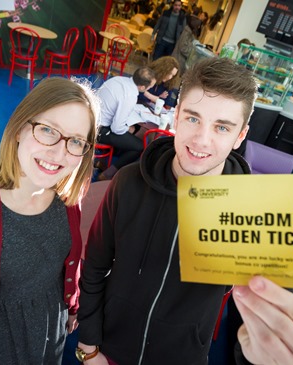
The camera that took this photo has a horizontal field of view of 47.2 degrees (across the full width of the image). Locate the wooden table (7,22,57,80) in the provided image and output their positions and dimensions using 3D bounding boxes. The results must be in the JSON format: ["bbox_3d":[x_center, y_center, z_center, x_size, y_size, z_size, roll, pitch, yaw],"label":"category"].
[{"bbox_3d":[-1.949,-2.163,5.657,0.770,0.730,0.770,18,28,0],"label":"wooden table"}]

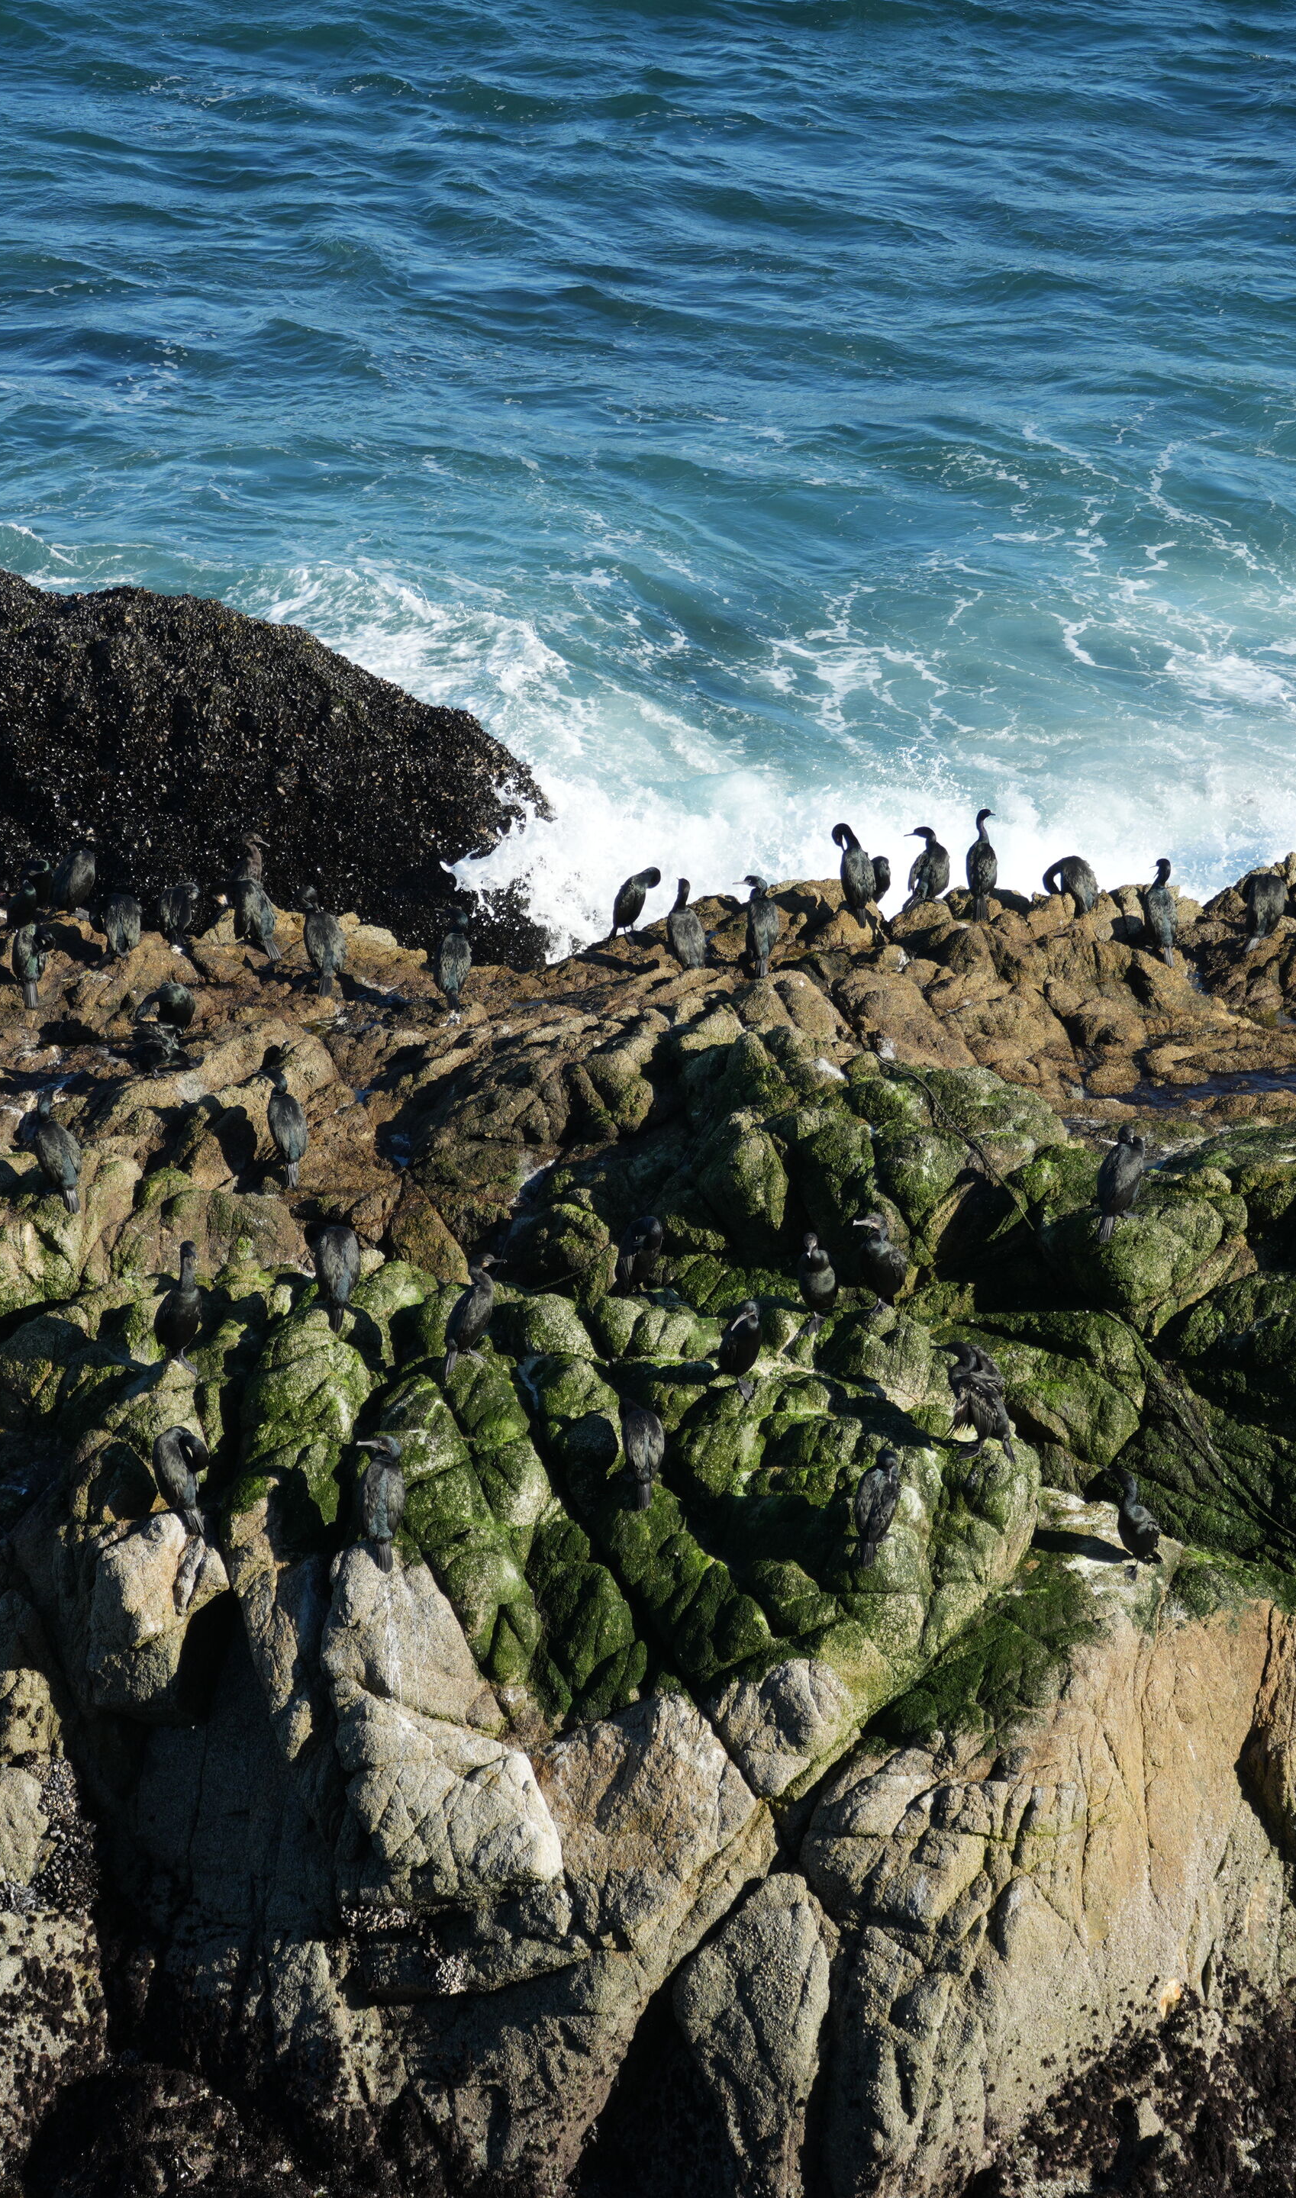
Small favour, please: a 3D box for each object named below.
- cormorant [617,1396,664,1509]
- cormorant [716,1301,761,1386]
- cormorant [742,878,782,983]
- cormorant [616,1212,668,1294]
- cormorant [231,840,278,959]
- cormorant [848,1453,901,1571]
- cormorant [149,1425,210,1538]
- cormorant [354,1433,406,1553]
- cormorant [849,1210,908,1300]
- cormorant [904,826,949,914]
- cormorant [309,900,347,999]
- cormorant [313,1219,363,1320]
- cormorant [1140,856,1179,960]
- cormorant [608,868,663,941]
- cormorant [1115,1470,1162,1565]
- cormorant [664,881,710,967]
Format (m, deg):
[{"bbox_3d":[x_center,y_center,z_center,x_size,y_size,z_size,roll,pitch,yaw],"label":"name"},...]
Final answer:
[{"bbox_3d":[-0.037,1.696,28.500,0.200,0.520,0.360,0,20,0],"label":"cormorant"},{"bbox_3d":[0.475,1.271,30.900,0.200,0.460,0.300,-6,19,-17],"label":"cormorant"},{"bbox_3d":[0.678,-1.017,35.600,0.180,0.570,0.330,-2,18,-5],"label":"cormorant"},{"bbox_3d":[-0.035,0.834,32.100,0.310,0.430,0.200,14,23,36],"label":"cormorant"},{"bbox_3d":[-2.033,-1.041,30.800,0.210,0.570,0.350,-9,22,-23],"label":"cormorant"},{"bbox_3d":[1.116,2.029,29.300,0.220,0.550,0.330,4,18,11],"label":"cormorant"},{"bbox_3d":[-2.042,1.670,26.000,0.220,0.440,0.340,-8,21,-21],"label":"cormorant"},{"bbox_3d":[-1.165,1.755,26.000,0.210,0.510,0.330,-1,20,-4],"label":"cormorant"},{"bbox_3d":[1.188,0.799,30.500,0.220,0.460,0.360,13,23,33],"label":"cormorant"},{"bbox_3d":[1.667,-1.368,35.500,0.220,0.500,0.360,11,22,28],"label":"cormorant"},{"bbox_3d":[-1.904,-0.930,35.200,0.210,0.580,0.330,-4,18,-11],"label":"cormorant"},{"bbox_3d":[-1.401,0.806,27.000,0.200,0.440,0.340,0,20,0],"label":"cormorant"},{"bbox_3d":[3.014,-1.121,35.000,0.190,0.570,0.350,-5,20,-14],"label":"cormorant"},{"bbox_3d":[-0.076,-1.158,35.200,0.320,0.430,0.190,-2,20,-5],"label":"cormorant"},{"bbox_3d":[2.407,2.054,29.200,0.190,0.490,0.300,17,25,42],"label":"cormorant"},{"bbox_3d":[0.225,-1.014,34.700,0.200,0.520,0.340,-5,20,-14],"label":"cormorant"}]

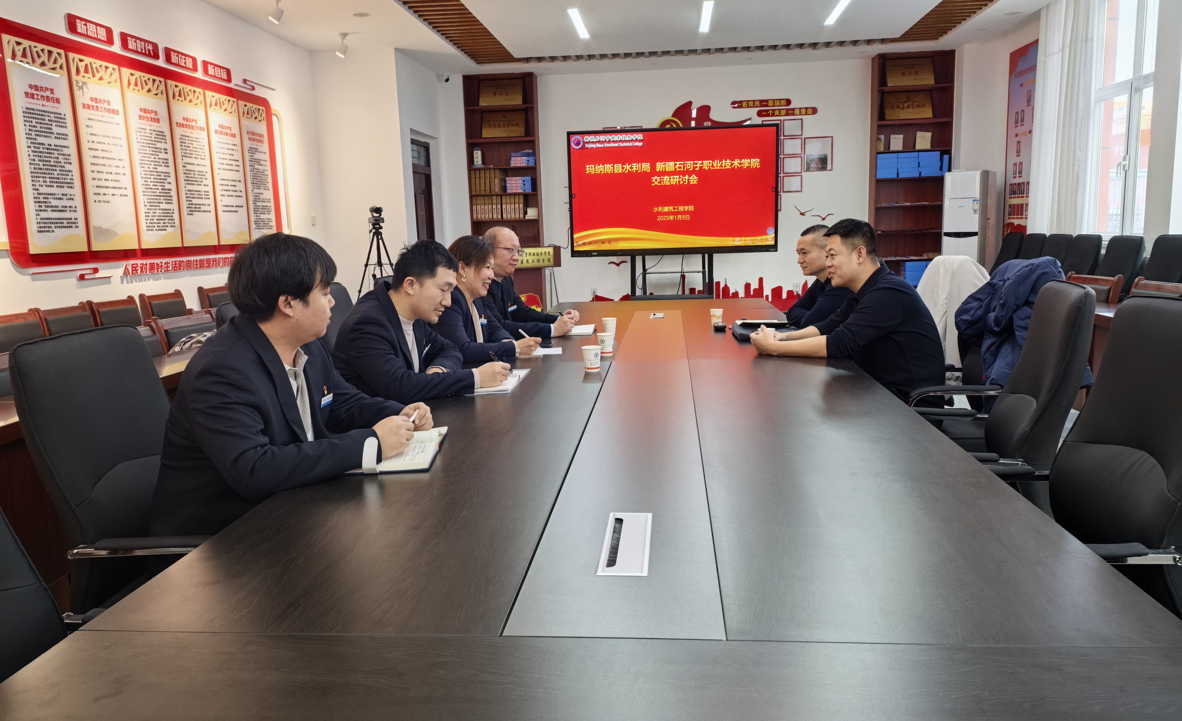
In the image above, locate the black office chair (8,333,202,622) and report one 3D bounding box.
[{"bbox_3d":[-0.902,0.456,1.996,0.640,1.070,0.570,-1,9,6],"label":"black office chair"}]

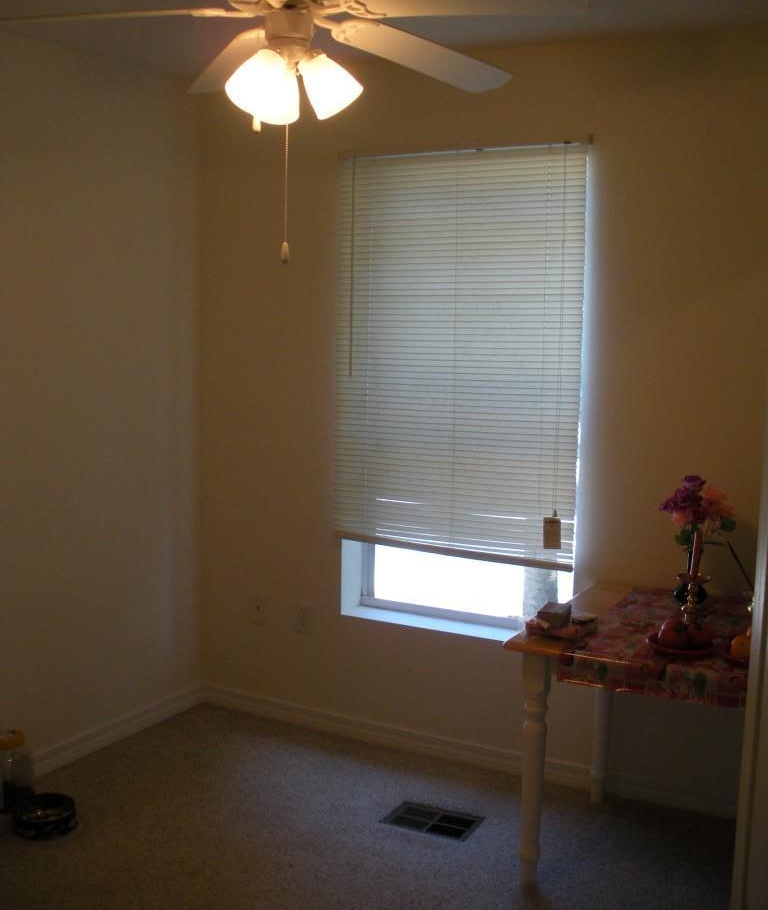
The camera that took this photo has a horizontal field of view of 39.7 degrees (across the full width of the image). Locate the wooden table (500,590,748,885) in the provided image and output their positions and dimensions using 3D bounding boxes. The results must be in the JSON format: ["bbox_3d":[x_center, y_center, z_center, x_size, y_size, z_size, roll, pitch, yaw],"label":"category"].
[{"bbox_3d":[0.950,0.852,2.956,1.020,0.725,0.807,5,8,28],"label":"wooden table"}]

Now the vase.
[{"bbox_3d":[0.927,0.351,3.216,0.093,0.203,0.093,5,8,28],"label":"vase"}]

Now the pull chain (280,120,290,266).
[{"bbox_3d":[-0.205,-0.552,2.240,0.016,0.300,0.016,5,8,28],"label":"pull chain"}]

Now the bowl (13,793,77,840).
[{"bbox_3d":[-1.041,1.110,3.276,0.188,0.060,0.188,1,7,0],"label":"bowl"}]

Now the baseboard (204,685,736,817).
[{"bbox_3d":[0.312,1.062,3.788,2.340,0.082,0.018,5,8,28],"label":"baseboard"}]

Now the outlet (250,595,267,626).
[{"bbox_3d":[-0.496,0.611,4.172,0.073,0.116,0.010,5,8,28],"label":"outlet"}]

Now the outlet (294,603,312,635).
[{"bbox_3d":[-0.311,0.630,4.075,0.074,0.116,0.010,5,8,28],"label":"outlet"}]

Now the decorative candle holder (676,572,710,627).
[{"bbox_3d":[0.856,0.409,2.936,0.092,0.153,0.092,5,8,28],"label":"decorative candle holder"}]

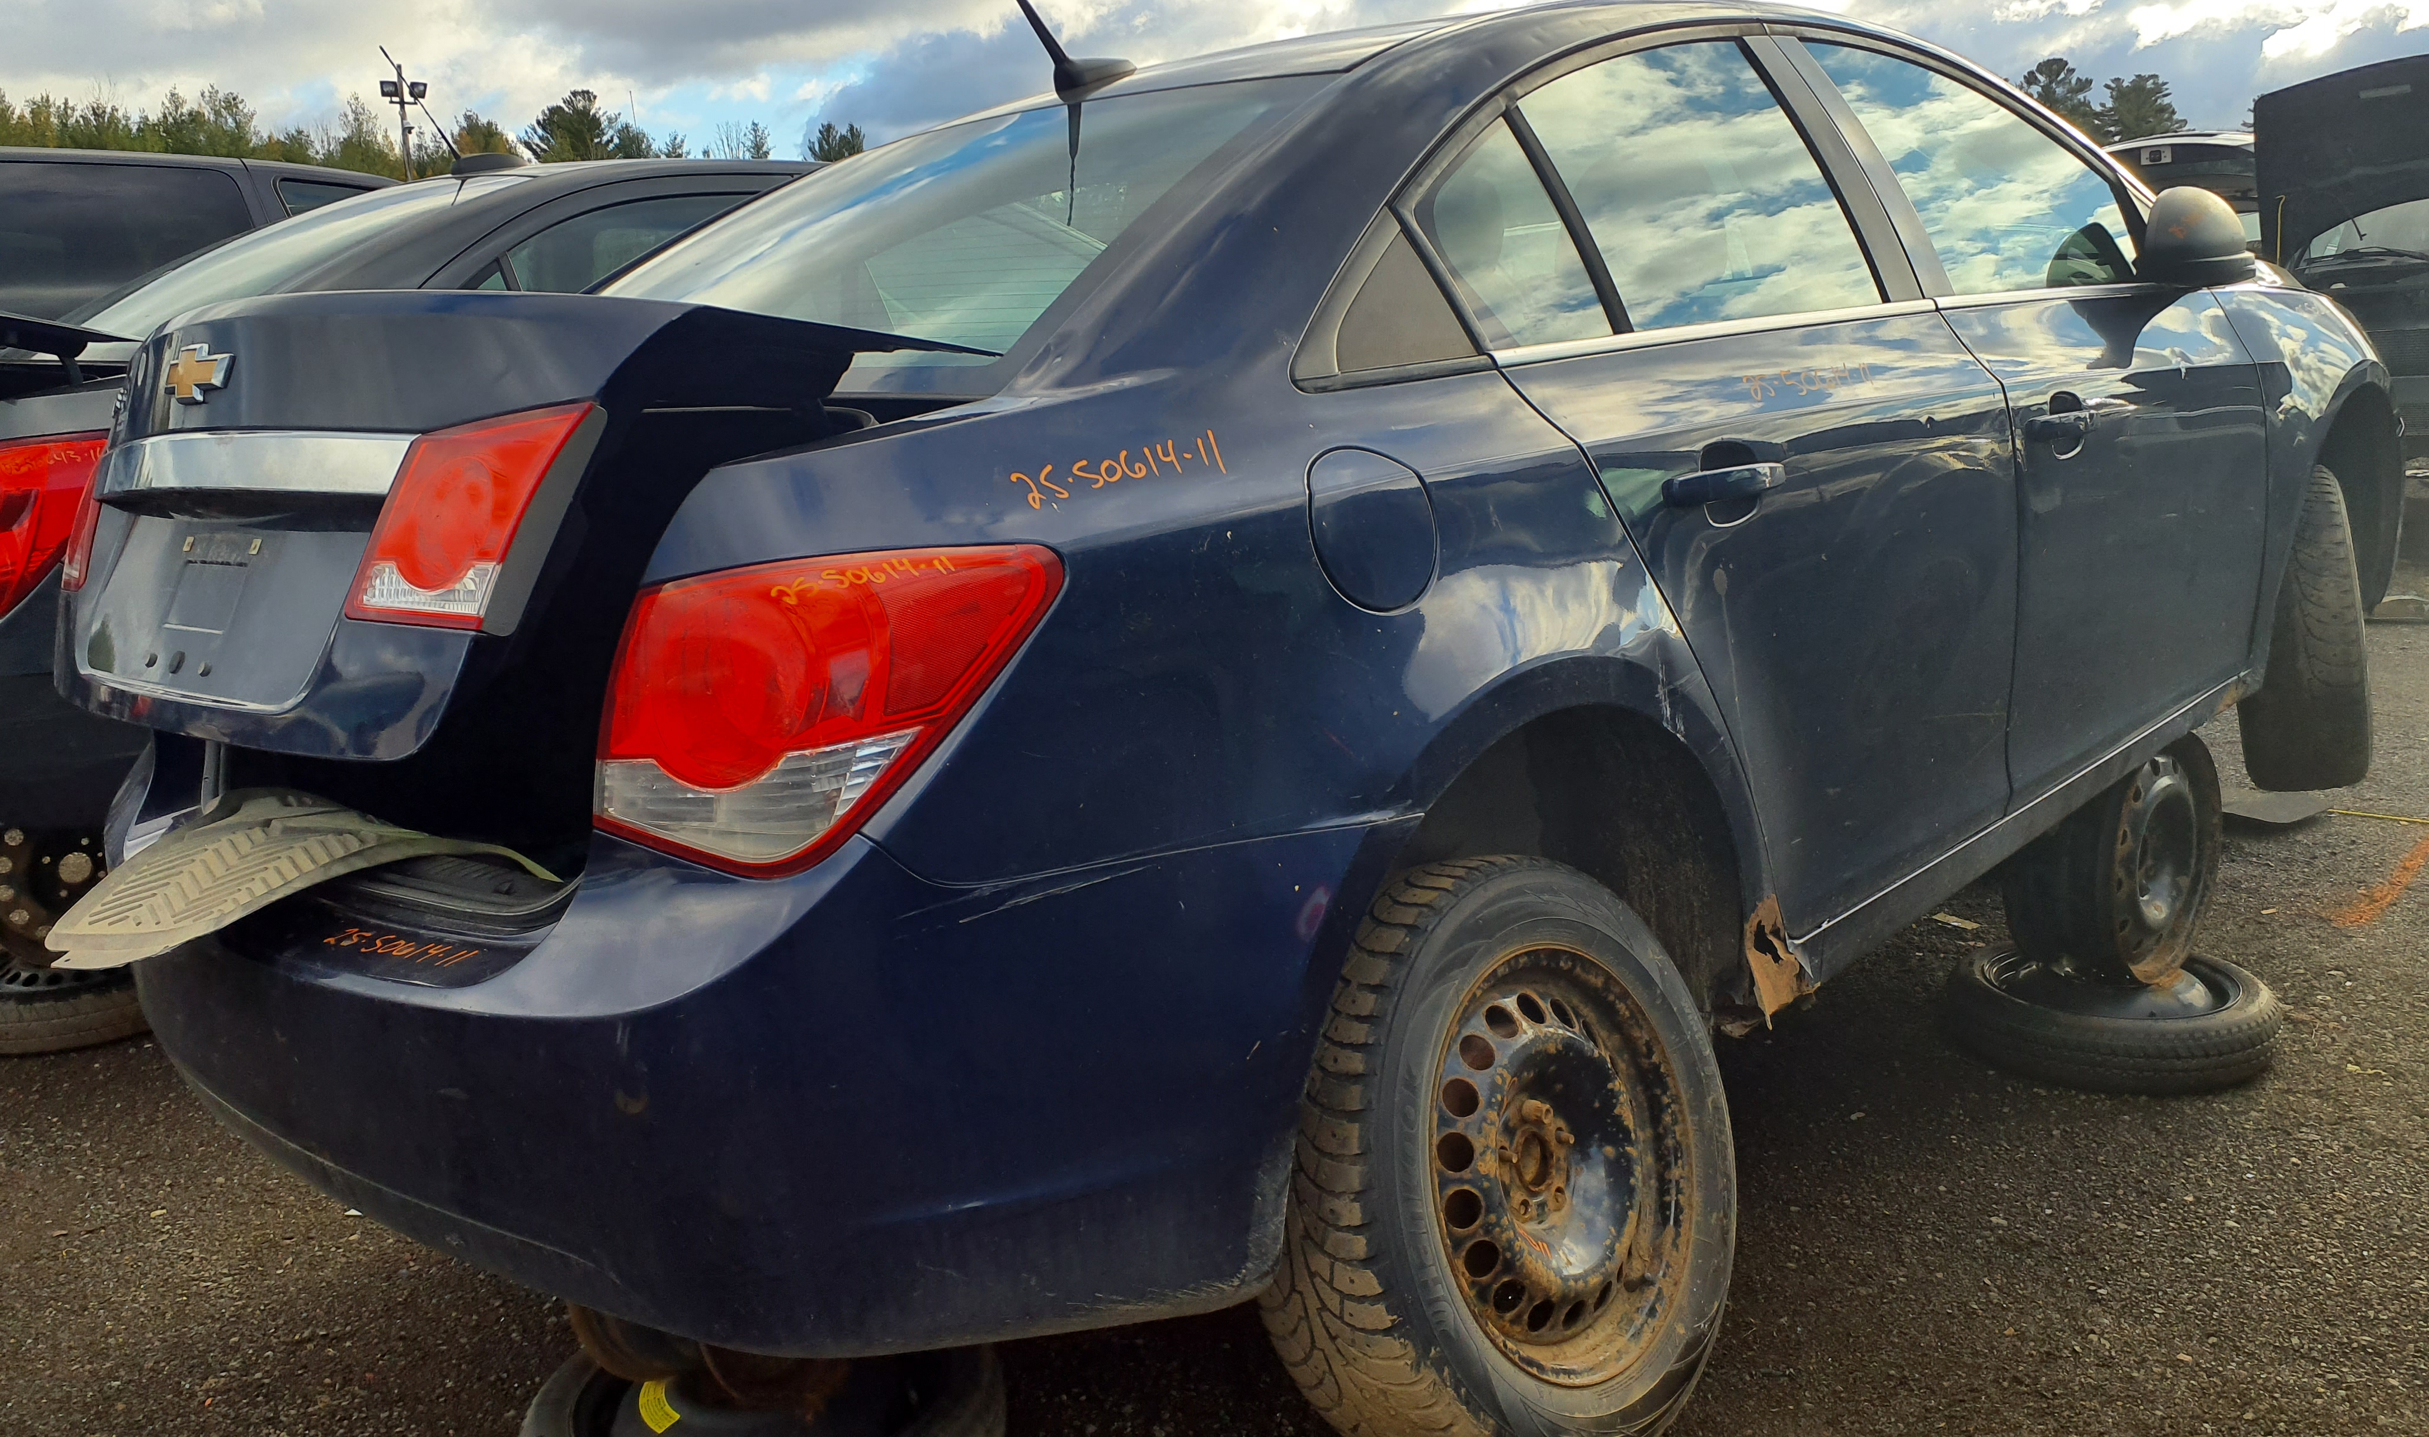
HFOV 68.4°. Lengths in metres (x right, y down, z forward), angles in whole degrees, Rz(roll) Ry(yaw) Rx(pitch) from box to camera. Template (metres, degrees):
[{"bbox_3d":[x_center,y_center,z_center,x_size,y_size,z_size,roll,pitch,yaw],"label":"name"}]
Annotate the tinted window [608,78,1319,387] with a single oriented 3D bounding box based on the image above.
[{"bbox_3d":[-0.428,-0.585,2.209,1.250,0.090,0.780,7,41,46],"label":"tinted window"}]

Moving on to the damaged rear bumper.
[{"bbox_3d":[-0.673,0.207,1.911,0.630,0.520,1.760,-17,17,-43],"label":"damaged rear bumper"}]

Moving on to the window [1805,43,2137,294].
[{"bbox_3d":[1.161,-0.799,2.620,0.820,0.410,0.040,-17,-9,-43],"label":"window"}]

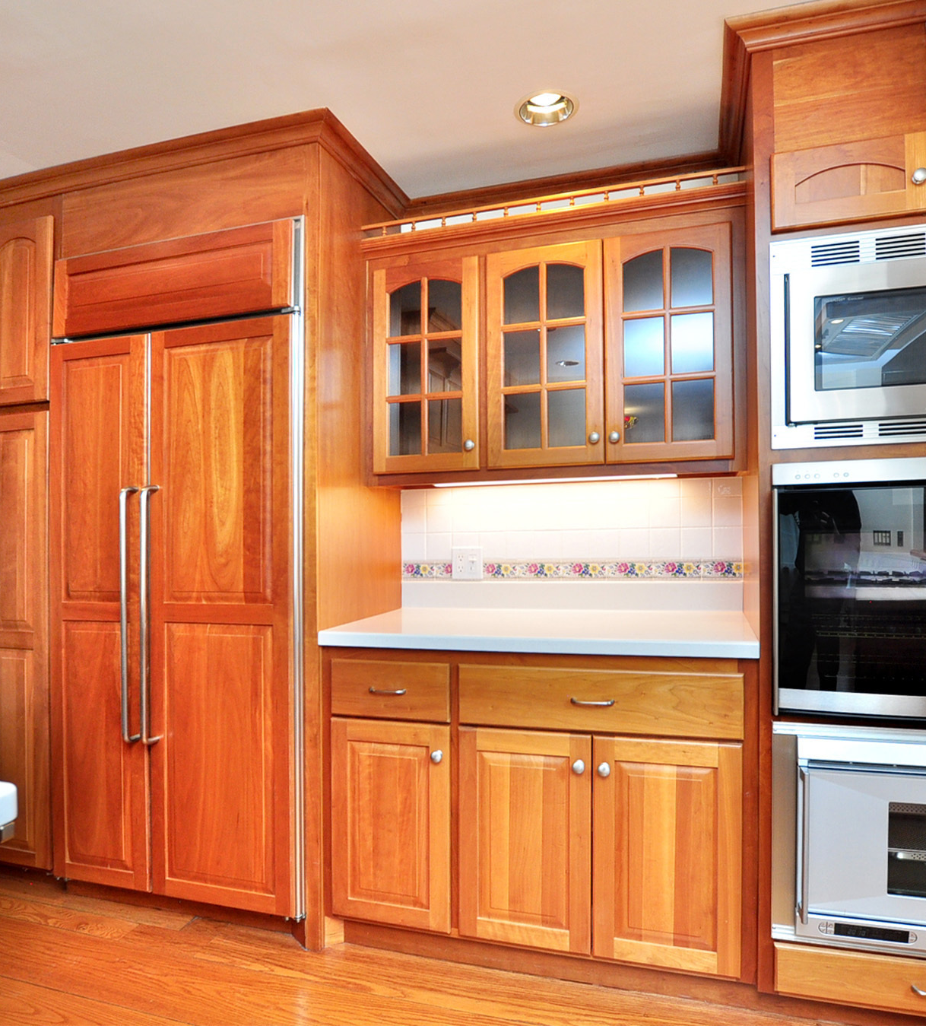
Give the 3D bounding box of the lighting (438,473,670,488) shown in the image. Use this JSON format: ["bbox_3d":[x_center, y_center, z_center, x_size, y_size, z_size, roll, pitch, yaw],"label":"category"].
[{"bbox_3d":[0.274,-0.108,2.030,0.760,0.030,0.080,-1,-1,17],"label":"lighting"}]

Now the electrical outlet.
[{"bbox_3d":[0.015,0.185,2.383,0.120,0.124,0.014,-1,-1,17],"label":"electrical outlet"}]

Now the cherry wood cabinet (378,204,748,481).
[{"bbox_3d":[0.273,-0.524,2.144,1.195,0.828,0.330,-1,-1,17],"label":"cherry wood cabinet"}]

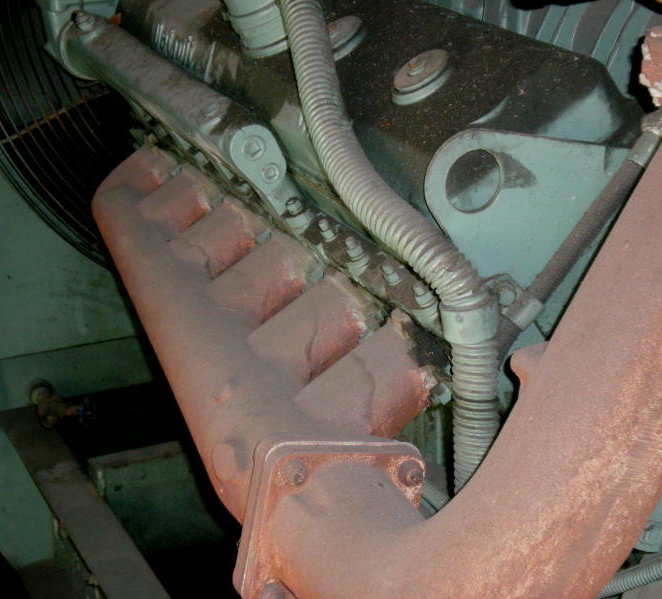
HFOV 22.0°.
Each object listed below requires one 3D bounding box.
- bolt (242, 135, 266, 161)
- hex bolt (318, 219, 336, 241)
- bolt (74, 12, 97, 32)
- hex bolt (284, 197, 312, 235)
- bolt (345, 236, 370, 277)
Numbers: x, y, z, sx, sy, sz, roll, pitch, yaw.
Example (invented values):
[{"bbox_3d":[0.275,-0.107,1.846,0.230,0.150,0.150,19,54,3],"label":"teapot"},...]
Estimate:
[{"bbox_3d":[-0.087,-0.173,1.940,0.026,0.026,0.013,-32,30,-13],"label":"bolt"},{"bbox_3d":[-0.004,-0.075,1.870,0.017,0.025,0.017,-32,30,-13],"label":"hex bolt"},{"bbox_3d":[-0.348,-0.392,2.420,0.027,0.023,0.027,-32,30,-13],"label":"bolt"},{"bbox_3d":[-0.038,-0.096,1.940,0.030,0.032,0.030,-32,30,-13],"label":"hex bolt"},{"bbox_3d":[0.028,-0.048,1.820,0.023,0.041,0.023,-32,30,-13],"label":"bolt"}]

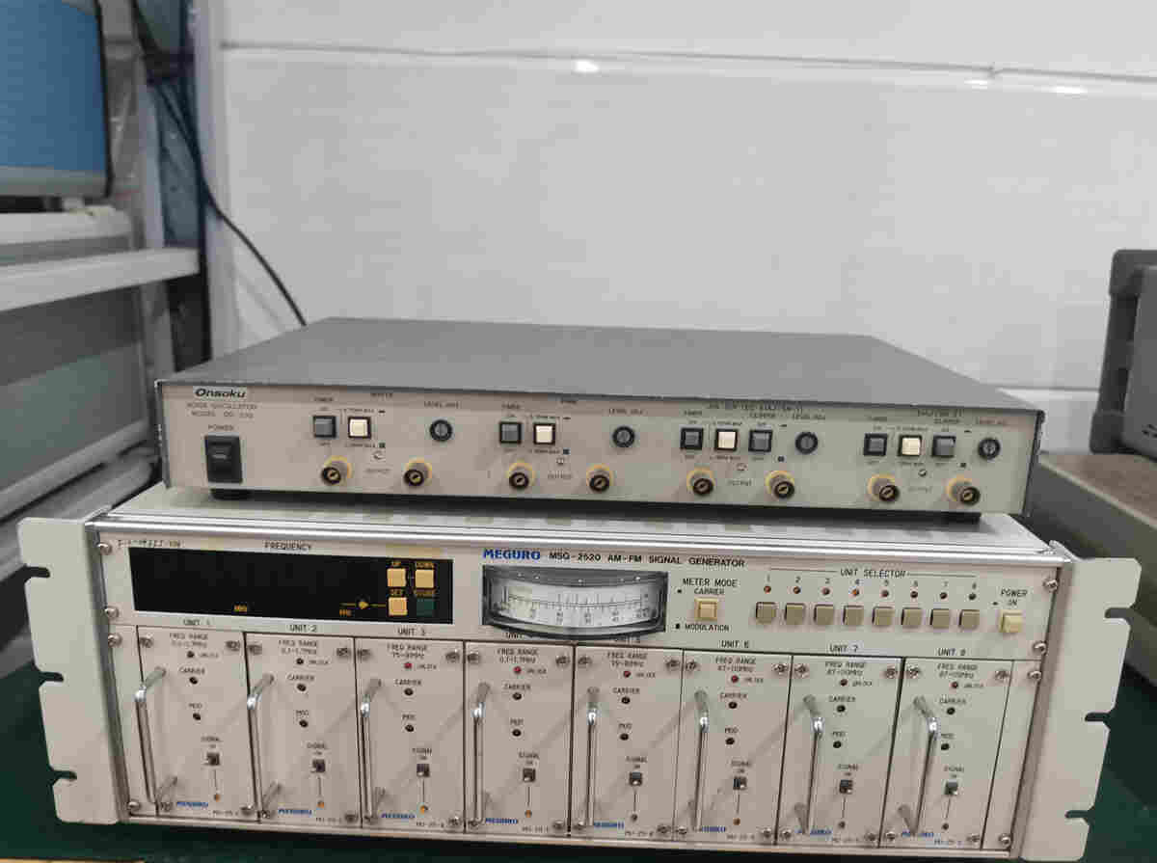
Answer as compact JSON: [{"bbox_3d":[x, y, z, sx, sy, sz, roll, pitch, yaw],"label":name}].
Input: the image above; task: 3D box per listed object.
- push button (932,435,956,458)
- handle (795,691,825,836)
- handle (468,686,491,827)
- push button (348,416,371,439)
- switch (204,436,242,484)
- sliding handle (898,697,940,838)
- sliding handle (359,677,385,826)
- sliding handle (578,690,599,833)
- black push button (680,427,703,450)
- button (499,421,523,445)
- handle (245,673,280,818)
[{"bbox_3d":[0.160,0.007,0.378,0.009,0.009,0.004,2,14,0],"label":"push button"},{"bbox_3d":[0.101,0.148,0.383,0.005,0.059,0.018,2,14,1],"label":"handle"},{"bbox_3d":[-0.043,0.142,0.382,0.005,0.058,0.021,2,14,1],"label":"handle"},{"bbox_3d":[-0.096,-0.001,0.377,0.009,0.009,0.004,2,14,0],"label":"push button"},{"bbox_3d":[-0.156,0.013,0.380,0.015,0.021,0.004,2,14,0],"label":"switch"},{"bbox_3d":[0.150,0.149,0.383,0.005,0.059,0.018,2,14,1],"label":"sliding handle"},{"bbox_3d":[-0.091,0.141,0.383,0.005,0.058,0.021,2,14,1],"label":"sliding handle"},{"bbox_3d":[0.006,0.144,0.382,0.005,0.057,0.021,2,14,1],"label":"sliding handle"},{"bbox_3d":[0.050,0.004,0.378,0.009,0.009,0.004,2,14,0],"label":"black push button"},{"bbox_3d":[-0.030,0.001,0.377,0.009,0.009,0.004,2,14,0],"label":"button"},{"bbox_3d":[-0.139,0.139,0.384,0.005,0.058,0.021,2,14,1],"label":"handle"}]

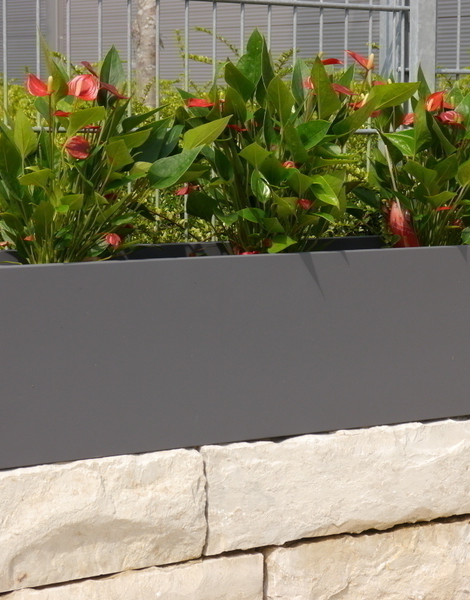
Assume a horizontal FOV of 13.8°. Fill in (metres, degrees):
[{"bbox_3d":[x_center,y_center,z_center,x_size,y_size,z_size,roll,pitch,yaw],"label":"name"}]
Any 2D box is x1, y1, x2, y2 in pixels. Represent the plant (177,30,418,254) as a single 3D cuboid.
[{"bbox_3d":[0.089,-0.215,2.770,0.320,0.346,0.280,-4,7,-35],"label":"plant"}]

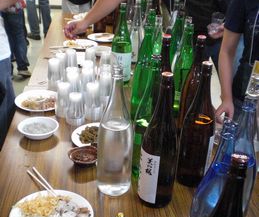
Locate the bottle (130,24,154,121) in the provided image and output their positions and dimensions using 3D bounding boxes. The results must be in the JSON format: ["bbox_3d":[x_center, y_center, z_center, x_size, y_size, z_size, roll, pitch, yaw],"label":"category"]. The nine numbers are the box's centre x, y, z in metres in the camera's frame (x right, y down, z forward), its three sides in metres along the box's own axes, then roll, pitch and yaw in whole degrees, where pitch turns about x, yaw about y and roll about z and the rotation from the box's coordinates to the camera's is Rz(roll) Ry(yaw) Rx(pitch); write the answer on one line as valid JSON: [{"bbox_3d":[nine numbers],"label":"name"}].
[{"bbox_3d":[0.071,-0.146,1.584,0.105,0.394,0.105,4,25,2],"label":"bottle"}]

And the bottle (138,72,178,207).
[{"bbox_3d":[0.089,0.089,1.071,0.105,0.398,0.105,3,25,-1],"label":"bottle"}]

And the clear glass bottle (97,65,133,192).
[{"bbox_3d":[-0.040,0.062,1.115,0.105,0.397,0.105,3,25,0],"label":"clear glass bottle"}]

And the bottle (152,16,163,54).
[{"bbox_3d":[0.120,-0.213,1.719,0.105,0.397,0.105,3,25,0],"label":"bottle"}]

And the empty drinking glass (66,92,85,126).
[{"bbox_3d":[-0.219,0.002,1.540,0.076,0.121,0.076,3,26,0],"label":"empty drinking glass"}]

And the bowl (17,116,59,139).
[{"bbox_3d":[-0.347,0.086,1.456,0.153,0.041,0.153,-3,25,-14],"label":"bowl"}]

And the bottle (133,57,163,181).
[{"bbox_3d":[0.070,0.029,1.197,0.105,0.397,0.105,3,26,0],"label":"bottle"}]

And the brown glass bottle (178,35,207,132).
[{"bbox_3d":[0.251,-0.079,1.440,0.105,0.397,0.105,3,26,0],"label":"brown glass bottle"}]

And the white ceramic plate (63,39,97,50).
[{"bbox_3d":[-0.321,-0.417,2.509,0.230,0.022,0.230,2,26,-1],"label":"white ceramic plate"}]

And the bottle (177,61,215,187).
[{"bbox_3d":[0.218,0.049,1.172,0.105,0.397,0.105,14,27,23],"label":"bottle"}]

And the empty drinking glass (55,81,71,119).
[{"bbox_3d":[-0.276,-0.038,1.601,0.070,0.145,0.070,3,25,0],"label":"empty drinking glass"}]

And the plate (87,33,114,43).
[{"bbox_3d":[-0.197,-0.515,2.808,0.222,0.020,0.222,1,25,-4],"label":"plate"}]

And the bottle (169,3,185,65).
[{"bbox_3d":[0.257,-0.355,2.013,0.105,0.397,0.105,3,26,0],"label":"bottle"}]

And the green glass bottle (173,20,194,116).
[{"bbox_3d":[0.237,-0.163,1.626,0.105,0.397,0.105,3,25,0],"label":"green glass bottle"}]

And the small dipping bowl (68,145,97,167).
[{"bbox_3d":[-0.147,0.172,1.299,0.115,0.034,0.115,0,25,-6],"label":"small dipping bowl"}]

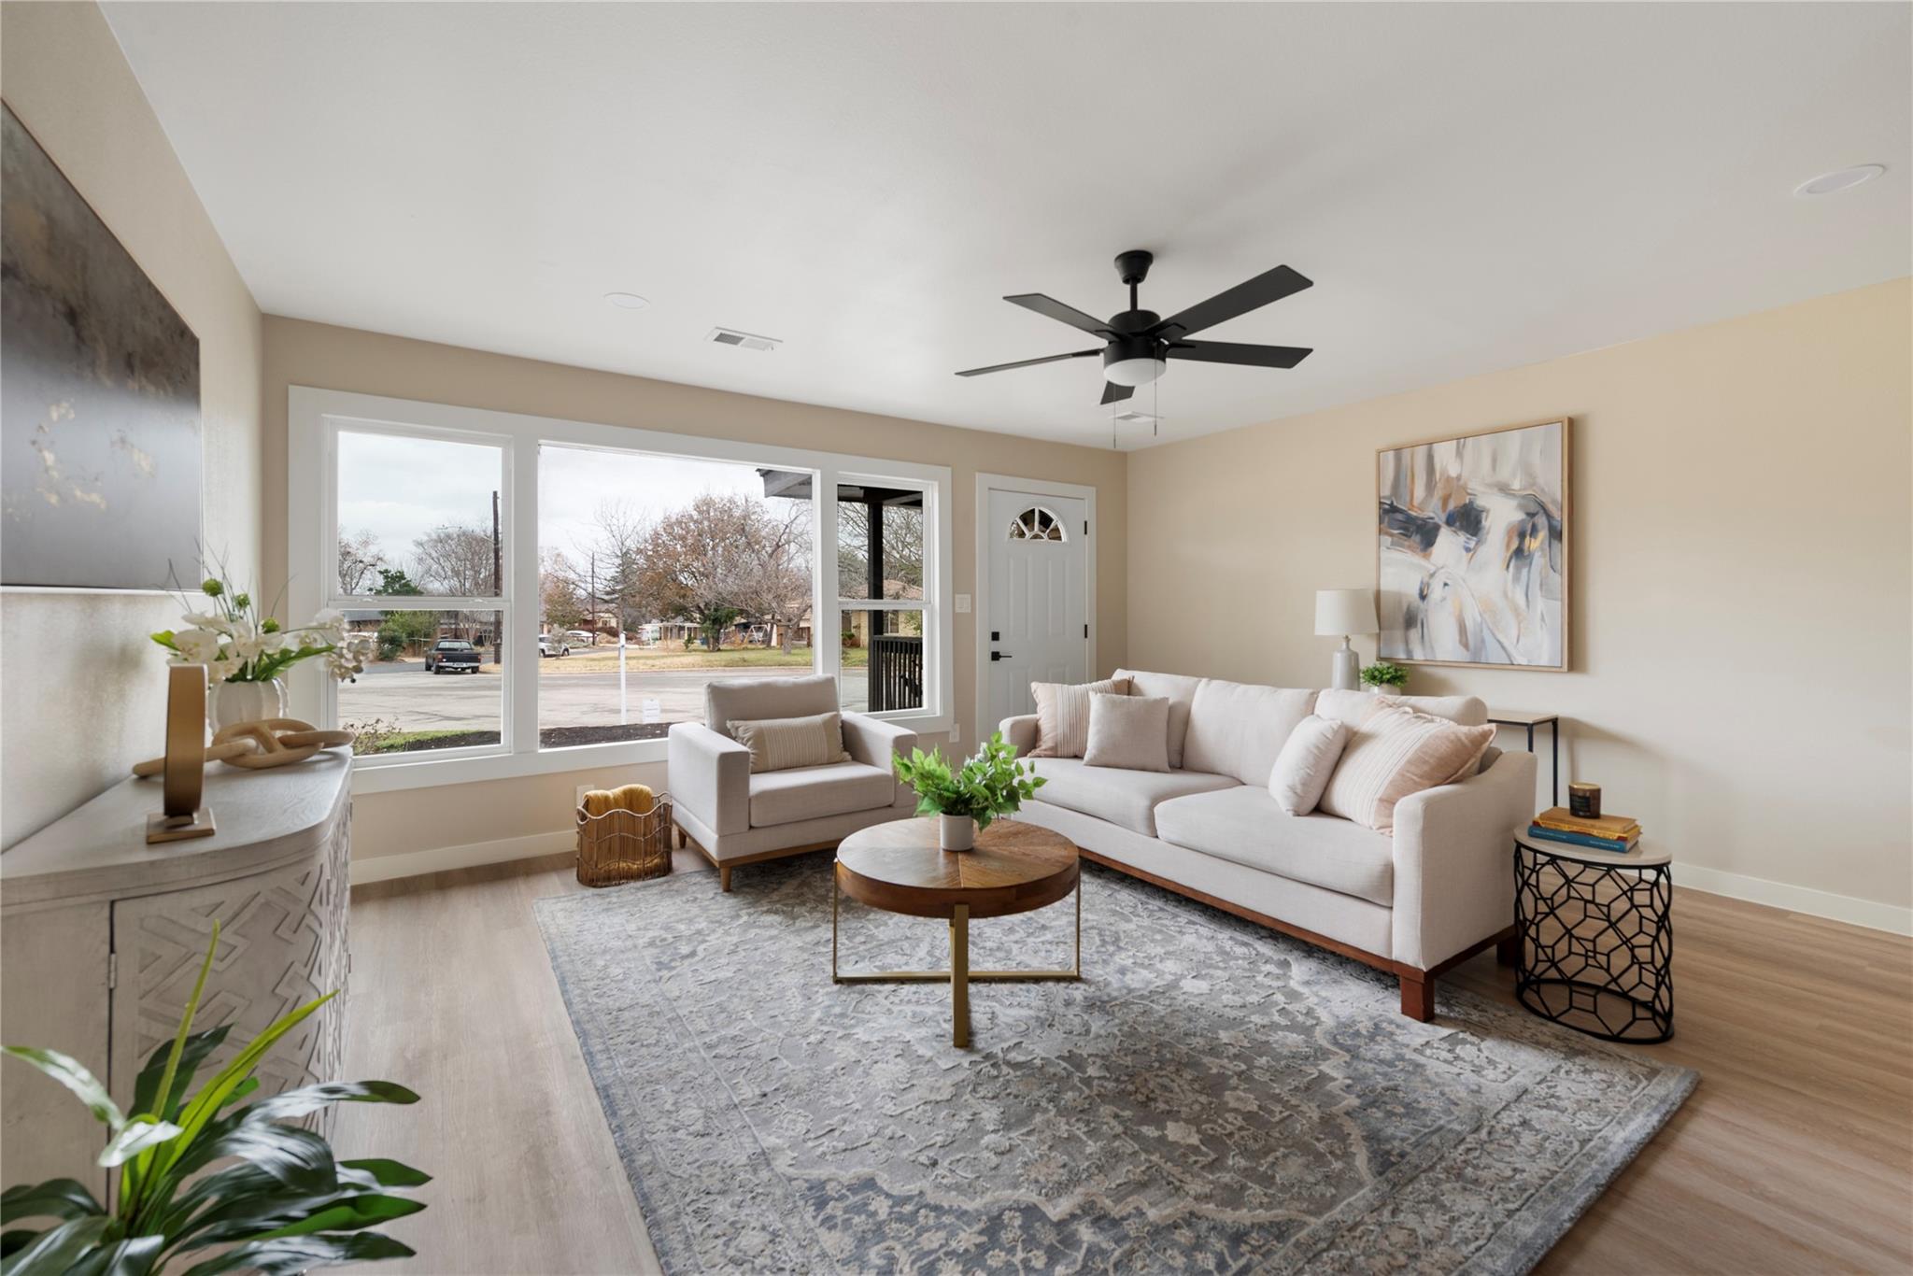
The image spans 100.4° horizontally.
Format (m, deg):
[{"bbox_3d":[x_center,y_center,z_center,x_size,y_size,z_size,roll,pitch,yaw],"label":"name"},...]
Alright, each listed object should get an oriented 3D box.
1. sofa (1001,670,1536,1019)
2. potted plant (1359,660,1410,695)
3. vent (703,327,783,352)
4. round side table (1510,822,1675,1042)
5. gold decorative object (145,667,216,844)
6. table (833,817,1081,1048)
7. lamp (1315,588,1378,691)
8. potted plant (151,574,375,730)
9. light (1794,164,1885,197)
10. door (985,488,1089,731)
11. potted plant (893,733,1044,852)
[{"bbox_3d":[1.138,0.647,3.411,0.840,0.900,2.050,-1,2,-34],"label":"sofa"},{"bbox_3d":[2.347,0.251,4.351,0.240,0.235,0.250,-1,2,-34],"label":"potted plant"},{"bbox_3d":[-0.961,-1.347,3.627,0.315,0.020,0.185,-1,2,-34],"label":"vent"},{"bbox_3d":[1.975,0.888,2.471,0.420,0.530,0.420,-1,2,-34],"label":"round side table"},{"bbox_3d":[-1.356,0.193,1.395,0.265,0.285,0.082,2,2,43],"label":"gold decorative object"},{"bbox_3d":[0.006,0.921,2.643,0.830,0.427,0.830,0,2,-1],"label":"table"},{"bbox_3d":[2.252,0.039,4.632,0.330,0.645,0.330,-1,2,-34],"label":"lamp"},{"bbox_3d":[-1.761,0.076,2.045,0.410,0.470,0.390,-1,2,-34],"label":"potted plant"},{"bbox_3d":[2.532,-1.304,2.287,0.182,0.012,0.182,-1,2,-34],"label":"light"},{"bbox_3d":[0.598,0.008,5.782,0.915,2.050,0.050,-1,2,-34],"label":"door"},{"bbox_3d":[0.044,0.493,2.604,0.490,0.380,0.430,0,2,0],"label":"potted plant"}]

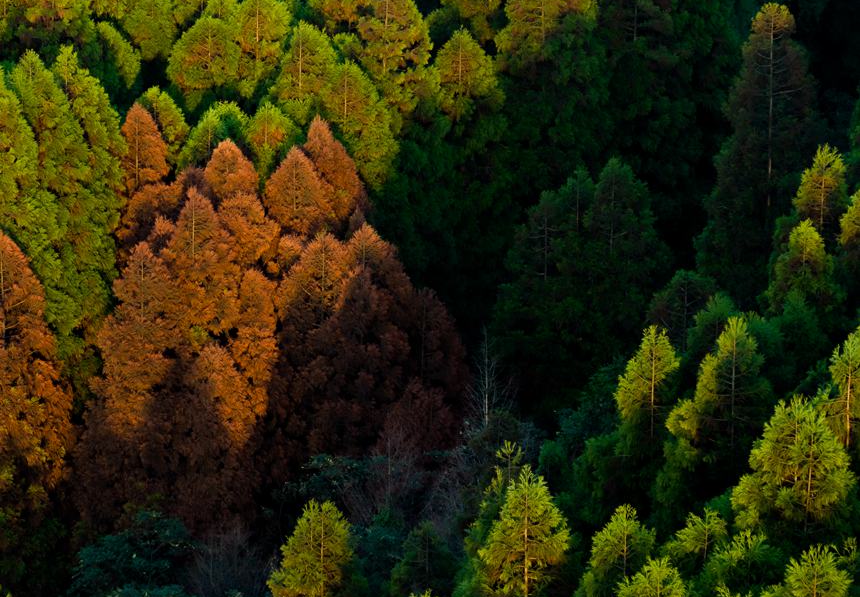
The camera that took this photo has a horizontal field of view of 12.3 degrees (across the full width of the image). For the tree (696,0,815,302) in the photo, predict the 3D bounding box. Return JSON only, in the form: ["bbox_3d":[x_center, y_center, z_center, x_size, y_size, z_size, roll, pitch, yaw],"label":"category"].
[{"bbox_3d":[18.420,-8.160,225.000,6.860,16.990,6.520,0,7,0],"label":"tree"}]

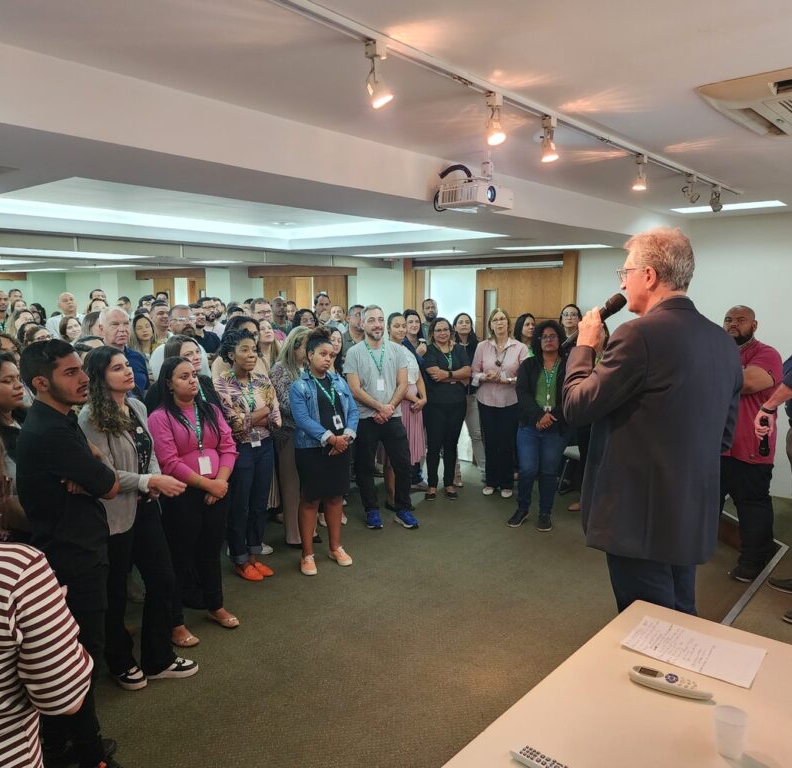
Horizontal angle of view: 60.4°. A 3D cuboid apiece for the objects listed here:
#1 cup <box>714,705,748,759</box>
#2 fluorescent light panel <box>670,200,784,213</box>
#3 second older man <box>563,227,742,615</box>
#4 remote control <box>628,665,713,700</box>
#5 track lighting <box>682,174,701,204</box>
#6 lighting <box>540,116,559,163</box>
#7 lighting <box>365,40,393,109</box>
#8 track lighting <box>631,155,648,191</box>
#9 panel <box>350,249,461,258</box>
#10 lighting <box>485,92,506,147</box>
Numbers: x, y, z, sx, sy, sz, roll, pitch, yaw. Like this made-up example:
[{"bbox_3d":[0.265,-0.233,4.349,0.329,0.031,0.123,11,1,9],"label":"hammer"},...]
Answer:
[{"bbox_3d":[0.653,0.683,1.327,0.061,0.079,0.061,0,7,0],"label":"cup"},{"bbox_3d":[2.442,-1.311,5.002,0.732,0.050,0.311,6,10,40],"label":"fluorescent light panel"},{"bbox_3d":[0.829,0.412,2.282,0.580,1.820,0.480,-4,9,-32],"label":"second older man"},{"bbox_3d":[0.628,0.680,1.554,0.176,0.024,0.050,4,9,30],"label":"remote control"},{"bbox_3d":[1.531,-1.005,3.522,0.075,0.153,0.060,4,9,30],"label":"track lighting"},{"bbox_3d":[0.541,-0.855,2.382,0.064,0.161,0.055,6,9,38],"label":"lighting"},{"bbox_3d":[-0.042,-0.771,1.711,0.068,0.158,0.055,2,8,17],"label":"lighting"},{"bbox_3d":[1.084,-0.935,3.008,0.058,0.161,0.055,6,10,40],"label":"track lighting"},{"bbox_3d":[0.108,-1.387,7.188,1.330,0.050,0.310,6,10,40],"label":"panel"},{"bbox_3d":[0.310,-0.821,2.117,0.066,0.161,0.055,6,9,36],"label":"lighting"}]

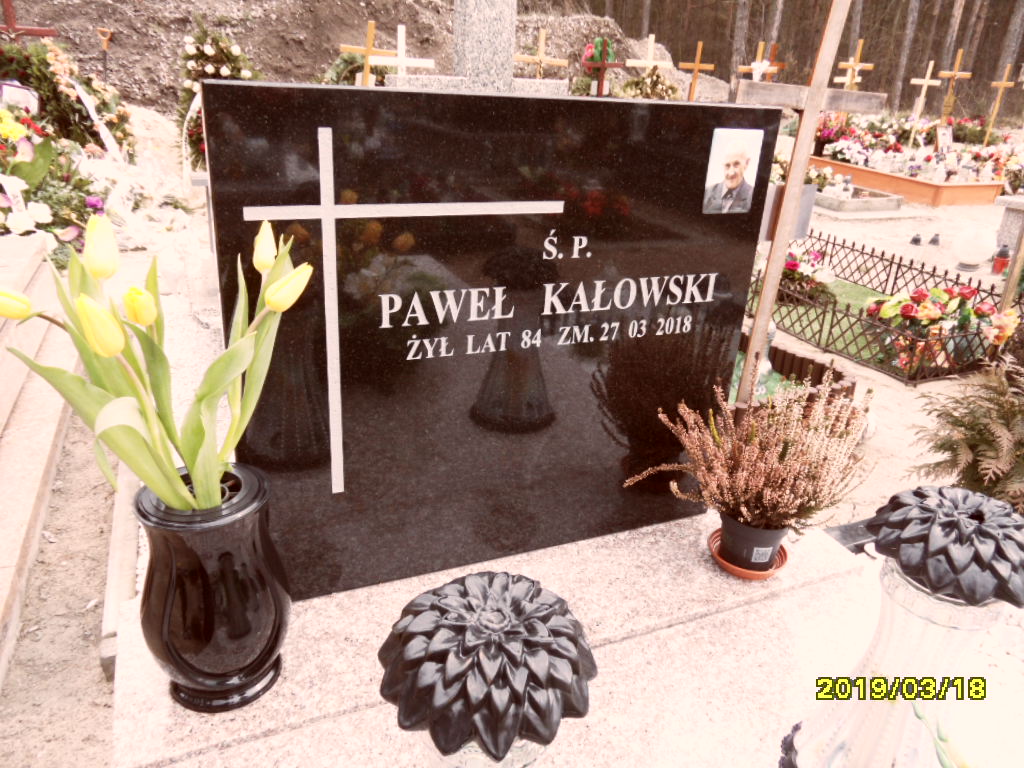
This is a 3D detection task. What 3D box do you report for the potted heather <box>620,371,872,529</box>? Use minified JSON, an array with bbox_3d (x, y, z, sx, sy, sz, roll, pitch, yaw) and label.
[{"bbox_3d":[0.373,0.107,1.115,0.354,0.226,0.292,-7,26,-23],"label":"potted heather"}]

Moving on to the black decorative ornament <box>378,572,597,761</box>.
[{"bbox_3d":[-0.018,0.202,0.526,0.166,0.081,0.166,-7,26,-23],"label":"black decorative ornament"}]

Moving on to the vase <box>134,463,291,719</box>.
[{"bbox_3d":[-0.363,0.250,0.875,0.171,0.270,0.171,-7,26,-23],"label":"vase"}]

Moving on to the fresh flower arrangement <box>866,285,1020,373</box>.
[{"bbox_3d":[1.872,-0.241,3.080,0.560,0.300,0.360,-7,26,-23],"label":"fresh flower arrangement"}]

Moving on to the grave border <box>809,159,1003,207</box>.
[{"bbox_3d":[4.740,-2.550,8.860,1.000,0.225,2.130,-6,26,-21],"label":"grave border"}]

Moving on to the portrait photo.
[{"bbox_3d":[0.335,-0.320,1.069,0.092,0.122,0.007,-7,25,-23],"label":"portrait photo"}]

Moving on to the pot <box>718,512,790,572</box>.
[{"bbox_3d":[0.408,0.253,1.207,0.109,0.083,0.109,3,24,-1],"label":"pot"}]

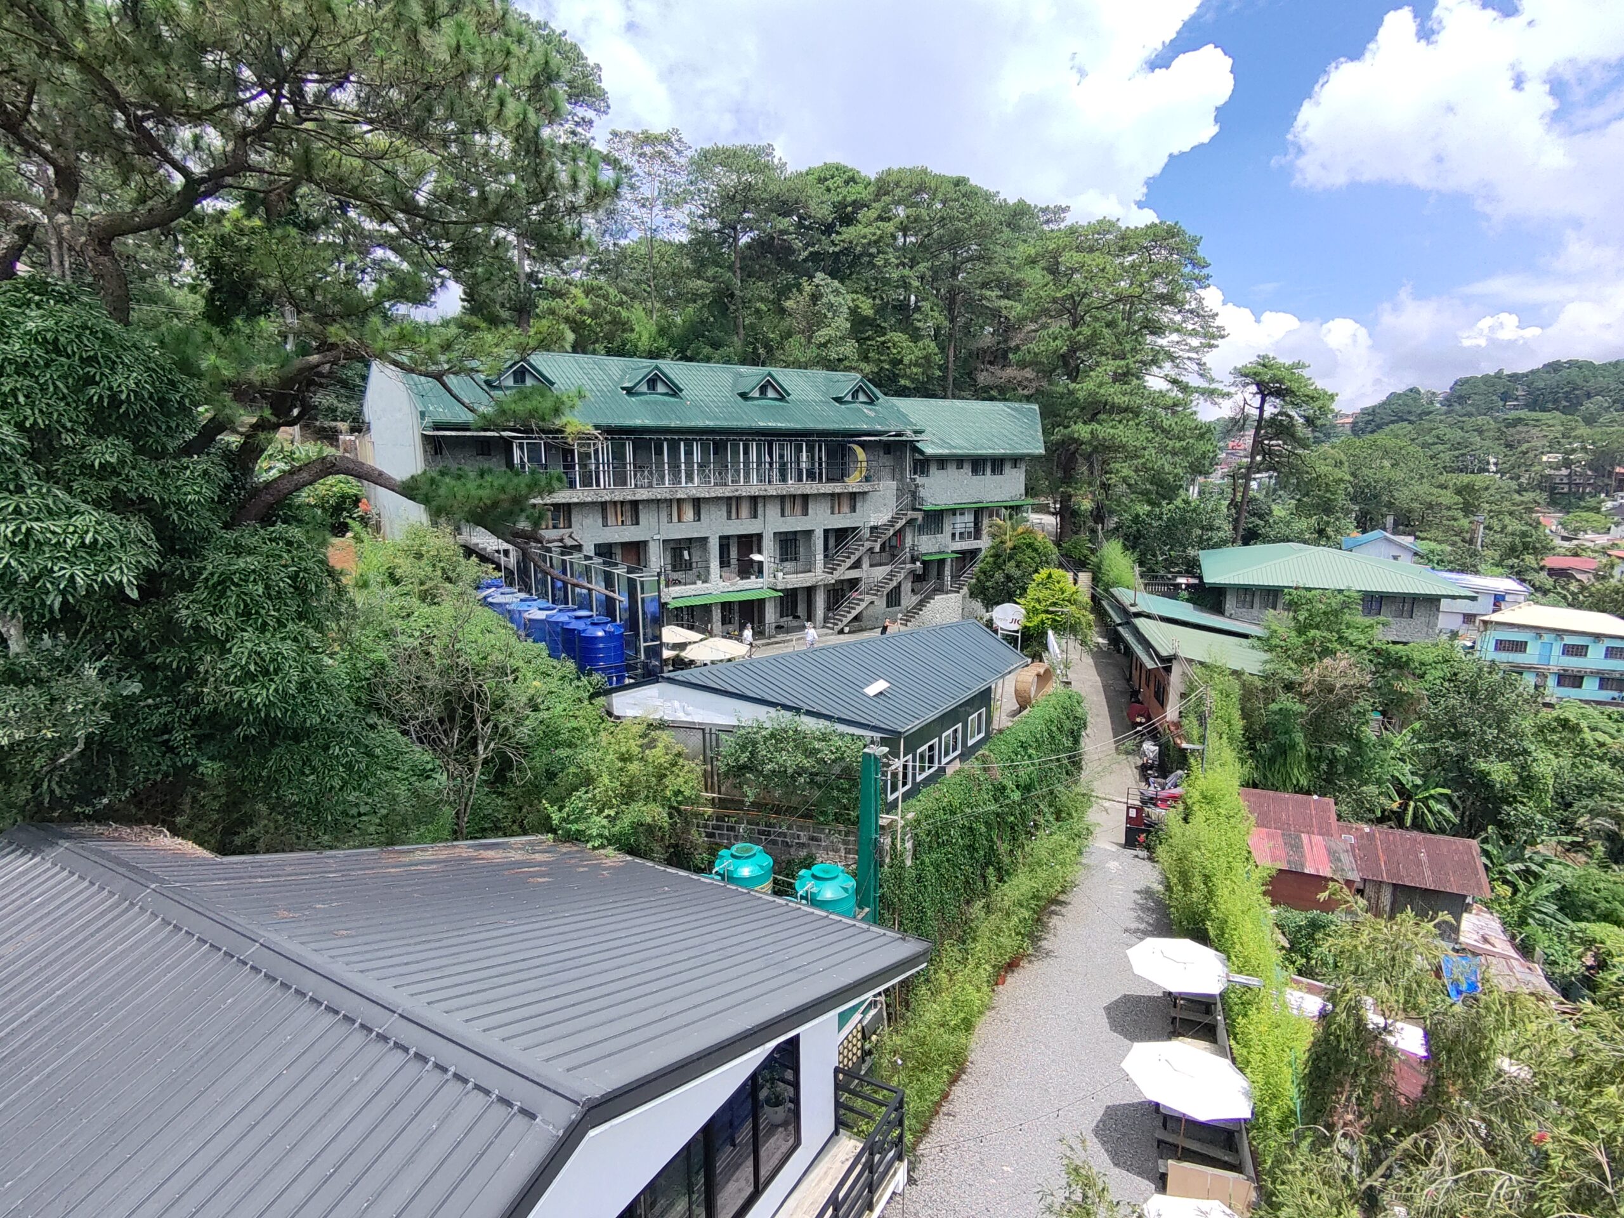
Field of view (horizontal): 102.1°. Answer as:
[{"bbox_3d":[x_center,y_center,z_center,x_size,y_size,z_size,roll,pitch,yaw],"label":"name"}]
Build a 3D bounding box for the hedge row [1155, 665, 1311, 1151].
[{"bbox_3d":[11.400,6.661,18.118,1.700,3.100,15.000,6,14,22],"label":"hedge row"}]

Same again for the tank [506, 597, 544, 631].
[{"bbox_3d":[-10.200,0.657,23.738,1.450,2.000,1.450,0,13,0],"label":"tank"}]

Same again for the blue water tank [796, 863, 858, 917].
[{"bbox_3d":[0.303,5.913,13.235,1.200,1.550,1.200,-1,10,0],"label":"blue water tank"}]

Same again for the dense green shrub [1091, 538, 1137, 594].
[{"bbox_3d":[21.192,-2.888,46.000,2.800,3.800,2.600,-1,10,0],"label":"dense green shrub"}]

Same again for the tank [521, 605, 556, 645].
[{"bbox_3d":[-9.200,0.875,22.813,1.450,2.000,1.450,0,13,0],"label":"tank"}]

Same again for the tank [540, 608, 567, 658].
[{"bbox_3d":[-8.978,0.964,24.182,1.500,2.100,1.500,-1,10,0],"label":"tank"}]

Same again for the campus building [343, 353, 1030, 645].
[{"bbox_3d":[-3.344,-6.619,38.215,35.000,13.500,11.600,-7,15,-27],"label":"campus building"}]

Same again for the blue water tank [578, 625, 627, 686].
[{"bbox_3d":[-6.300,1.222,19.607,1.450,2.000,1.450,0,13,0],"label":"blue water tank"}]

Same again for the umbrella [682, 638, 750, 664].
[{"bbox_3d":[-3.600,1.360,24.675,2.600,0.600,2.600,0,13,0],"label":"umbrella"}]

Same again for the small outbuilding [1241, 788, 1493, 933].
[{"bbox_3d":[19.113,8.806,23.200,6.500,3.500,3.300,2,10,16],"label":"small outbuilding"}]

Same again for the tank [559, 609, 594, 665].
[{"bbox_3d":[-7.912,1.144,22.982,1.500,2.100,1.500,-1,10,0],"label":"tank"}]

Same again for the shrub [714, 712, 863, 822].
[{"bbox_3d":[-0.579,3.833,16.200,3.500,2.400,1.500,1,10,12],"label":"shrub"}]

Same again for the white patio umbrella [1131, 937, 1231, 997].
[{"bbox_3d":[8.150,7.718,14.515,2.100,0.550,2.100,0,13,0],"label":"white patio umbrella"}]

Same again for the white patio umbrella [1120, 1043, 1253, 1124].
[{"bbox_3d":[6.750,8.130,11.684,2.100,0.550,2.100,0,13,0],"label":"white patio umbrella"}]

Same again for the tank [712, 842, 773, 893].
[{"bbox_3d":[-1.394,5.702,13.735,1.220,1.550,1.220,-1,10,0],"label":"tank"}]

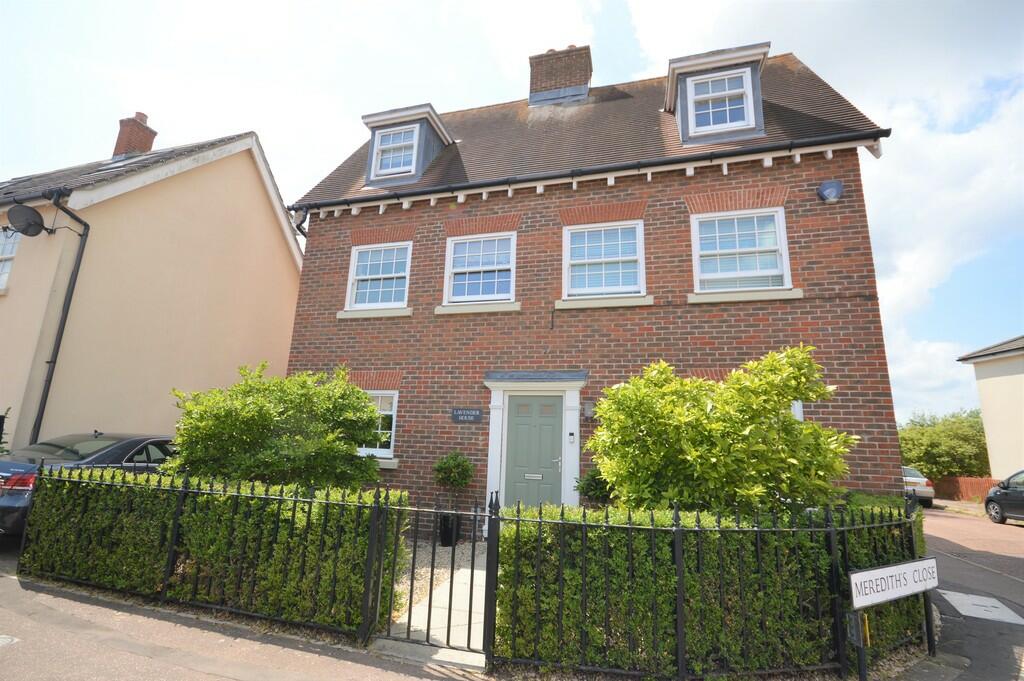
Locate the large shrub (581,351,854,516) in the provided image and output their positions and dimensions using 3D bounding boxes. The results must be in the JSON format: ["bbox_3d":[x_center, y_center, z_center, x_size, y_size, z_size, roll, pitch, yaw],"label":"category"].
[{"bbox_3d":[2.039,1.322,4.336,2.300,2.400,1.750,-1,-12,16],"label":"large shrub"}]

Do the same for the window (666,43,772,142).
[{"bbox_3d":[3.143,-3.442,6.605,1.350,1.380,1.030,-1,-11,15],"label":"window"}]

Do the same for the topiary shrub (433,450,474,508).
[{"bbox_3d":[-0.831,1.953,6.021,0.610,0.780,0.610,2,-11,0],"label":"topiary shrub"}]

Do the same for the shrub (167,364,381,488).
[{"bbox_3d":[-3.000,1.468,5.439,2.650,2.200,1.750,-1,-12,16],"label":"shrub"}]

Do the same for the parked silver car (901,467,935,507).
[{"bbox_3d":[16.241,6.186,18.515,1.760,1.440,4.450,-4,-12,27],"label":"parked silver car"}]

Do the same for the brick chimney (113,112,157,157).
[{"bbox_3d":[-10.561,-5.705,12.005,0.620,1.550,0.620,-1,-11,15],"label":"brick chimney"}]

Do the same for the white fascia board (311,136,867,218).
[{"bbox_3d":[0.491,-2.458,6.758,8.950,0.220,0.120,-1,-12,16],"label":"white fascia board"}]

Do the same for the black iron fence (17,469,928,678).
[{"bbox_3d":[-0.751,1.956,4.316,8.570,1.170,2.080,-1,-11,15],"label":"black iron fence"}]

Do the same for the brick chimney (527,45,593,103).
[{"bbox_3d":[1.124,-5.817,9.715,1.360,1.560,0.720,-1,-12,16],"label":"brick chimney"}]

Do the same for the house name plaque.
[{"bbox_3d":[-0.673,1.137,6.427,0.475,0.190,0.025,-1,-12,16],"label":"house name plaque"}]

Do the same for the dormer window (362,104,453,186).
[{"bbox_3d":[-2.020,-3.410,8.169,1.420,1.450,1.050,-1,-12,16],"label":"dormer window"}]

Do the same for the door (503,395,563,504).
[{"bbox_3d":[0.314,1.789,6.083,0.830,1.990,0.060,-1,-12,16],"label":"door"}]

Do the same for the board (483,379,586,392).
[{"bbox_3d":[0.318,0.666,6.202,1.530,0.180,0.170,-1,-11,15],"label":"board"}]

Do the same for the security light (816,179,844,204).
[{"bbox_3d":[4.247,-1.957,5.675,0.260,0.320,0.110,-1,-11,15],"label":"security light"}]

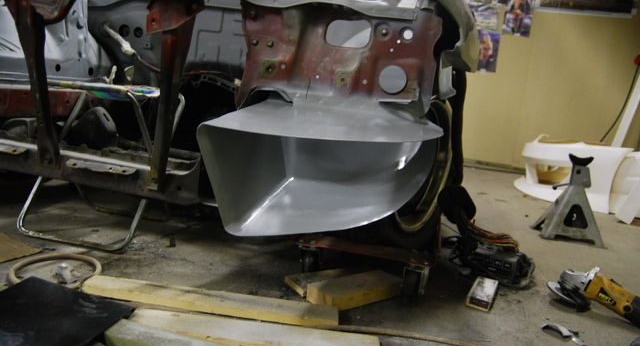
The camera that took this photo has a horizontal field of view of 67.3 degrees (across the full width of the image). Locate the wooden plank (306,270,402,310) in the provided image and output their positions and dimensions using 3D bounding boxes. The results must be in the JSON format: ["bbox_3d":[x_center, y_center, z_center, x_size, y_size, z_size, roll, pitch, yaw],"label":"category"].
[{"bbox_3d":[0.085,0.262,1.077,0.220,0.034,0.080,-1,11,-39],"label":"wooden plank"}]

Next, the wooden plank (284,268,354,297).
[{"bbox_3d":[0.032,0.257,1.141,0.210,0.015,0.092,1,9,-30],"label":"wooden plank"}]

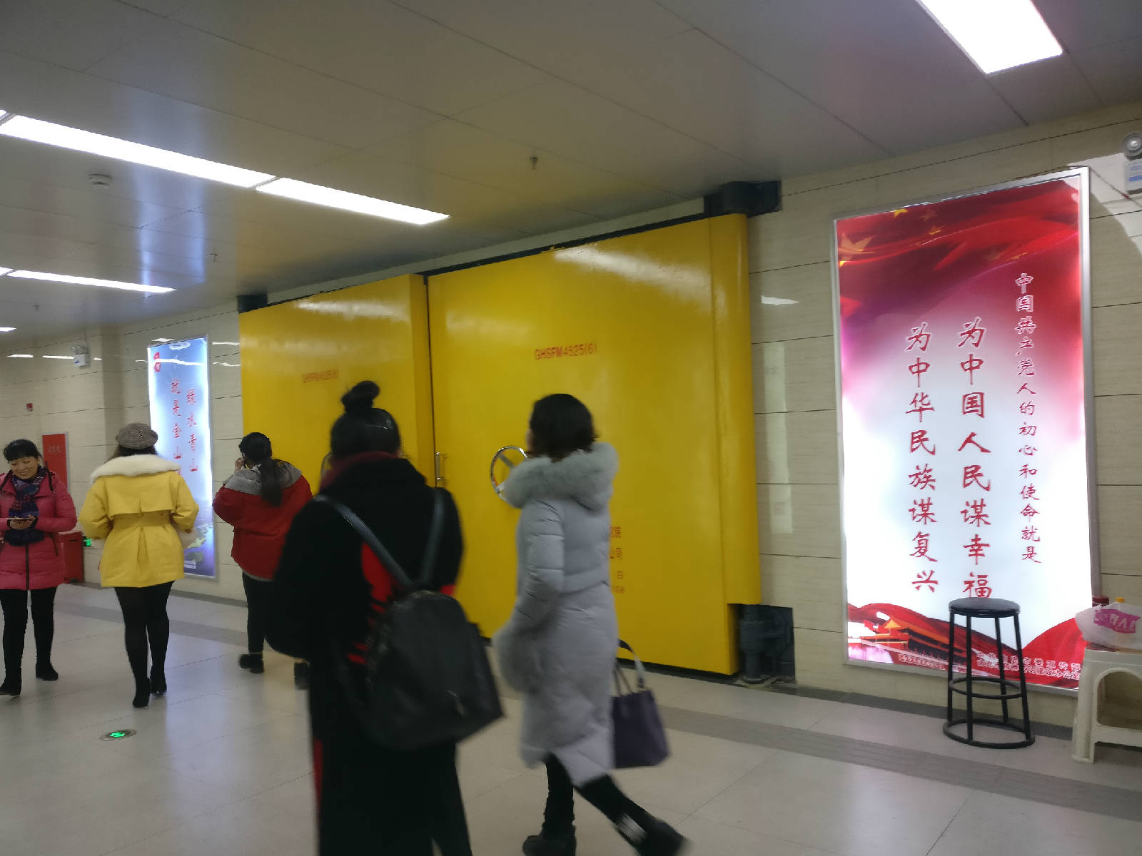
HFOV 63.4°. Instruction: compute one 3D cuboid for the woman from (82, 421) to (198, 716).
[{"bbox_3d":[-2.501,0.770,5.345,0.660,1.581,0.450,-1,-1,-23],"label":"woman"}]

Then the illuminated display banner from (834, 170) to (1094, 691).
[{"bbox_3d":[1.935,0.043,4.587,1.190,2.360,0.100,-3,-1,38],"label":"illuminated display banner"}]

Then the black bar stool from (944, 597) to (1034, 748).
[{"bbox_3d":[1.903,1.103,4.230,0.381,0.600,0.381,-3,-1,38],"label":"black bar stool"}]

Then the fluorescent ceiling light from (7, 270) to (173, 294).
[{"bbox_3d":[-3.936,-1.218,7.593,0.290,0.070,1.190,-3,-1,38],"label":"fluorescent ceiling light"}]

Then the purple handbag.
[{"bbox_3d":[0.188,1.014,3.382,0.340,0.440,0.150,-3,-1,38],"label":"purple handbag"}]

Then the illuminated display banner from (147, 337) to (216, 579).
[{"bbox_3d":[-3.860,0.300,9.188,1.190,2.340,0.100,-3,-1,38],"label":"illuminated display banner"}]

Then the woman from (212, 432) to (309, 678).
[{"bbox_3d":[-1.902,0.790,5.753,0.540,1.526,0.500,-1,-1,-41],"label":"woman"}]

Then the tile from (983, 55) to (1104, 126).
[{"bbox_3d":[2.047,-1.456,3.974,0.300,0.025,0.800,-3,-1,38],"label":"tile"}]

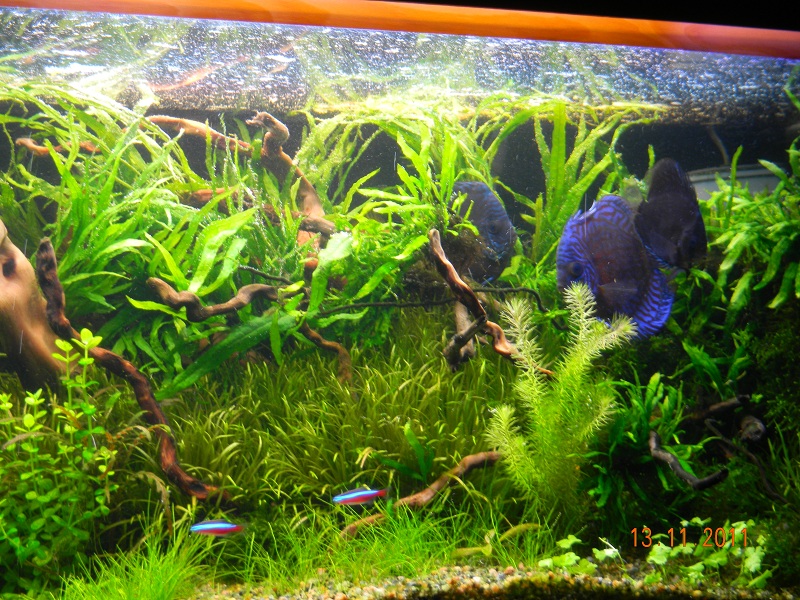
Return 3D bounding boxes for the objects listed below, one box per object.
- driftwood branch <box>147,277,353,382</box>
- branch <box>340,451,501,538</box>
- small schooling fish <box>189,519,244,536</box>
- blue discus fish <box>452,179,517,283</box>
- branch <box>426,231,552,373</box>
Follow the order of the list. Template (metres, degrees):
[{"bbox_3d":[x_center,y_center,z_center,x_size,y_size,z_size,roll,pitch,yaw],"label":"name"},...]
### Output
[{"bbox_3d":[-0.126,0.025,1.600,0.168,0.082,0.060,1,2,-6],"label":"driftwood branch"},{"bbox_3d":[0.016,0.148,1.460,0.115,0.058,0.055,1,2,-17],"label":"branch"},{"bbox_3d":[-0.137,0.170,1.430,0.041,0.013,0.007,1,2,-3],"label":"small schooling fish"},{"bbox_3d":[0.074,-0.061,1.720,0.090,0.092,0.030,2,2,31],"label":"blue discus fish"},{"bbox_3d":[0.073,0.000,1.560,0.092,0.110,0.060,1,2,-9],"label":"branch"}]

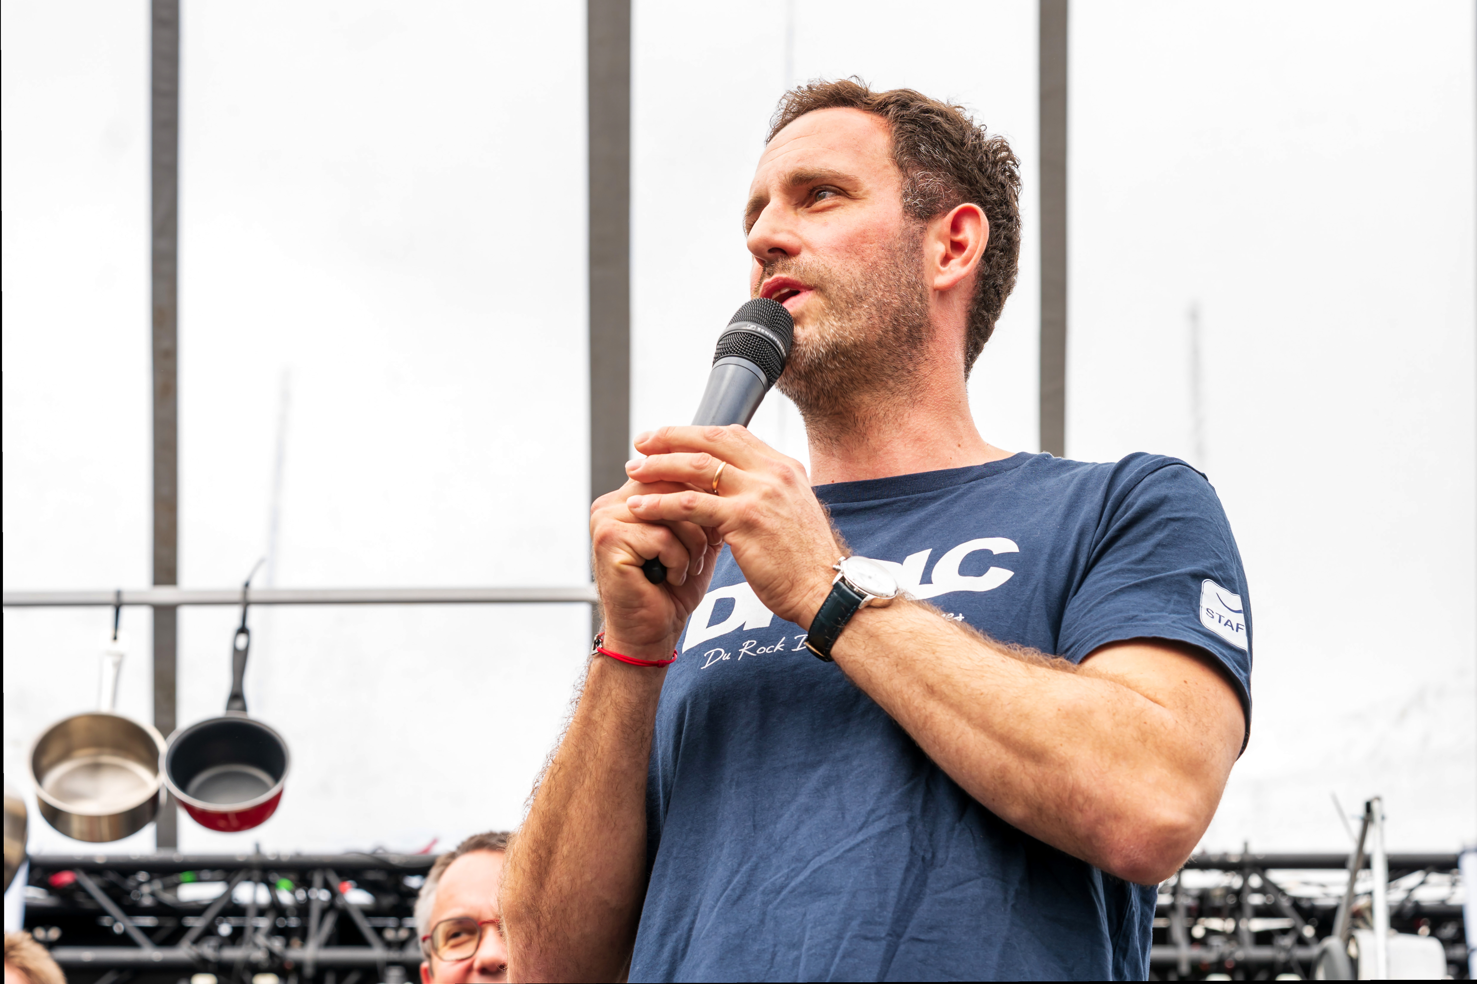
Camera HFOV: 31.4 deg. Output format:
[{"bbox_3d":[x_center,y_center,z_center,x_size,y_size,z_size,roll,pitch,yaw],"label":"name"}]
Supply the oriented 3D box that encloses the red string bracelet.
[{"bbox_3d":[-0.070,0.106,1.770,0.060,0.014,0.048,7,24,-6],"label":"red string bracelet"}]

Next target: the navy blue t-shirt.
[{"bbox_3d":[0.108,0.297,1.775,0.490,0.680,0.280,-13,-23,35],"label":"navy blue t-shirt"}]

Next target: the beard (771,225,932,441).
[{"bbox_3d":[0.050,-0.126,1.885,0.110,0.135,0.145,23,-31,-36],"label":"beard"}]

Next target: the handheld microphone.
[{"bbox_3d":[-0.018,-0.035,1.798,0.050,0.238,0.050,-6,-44,34],"label":"handheld microphone"}]

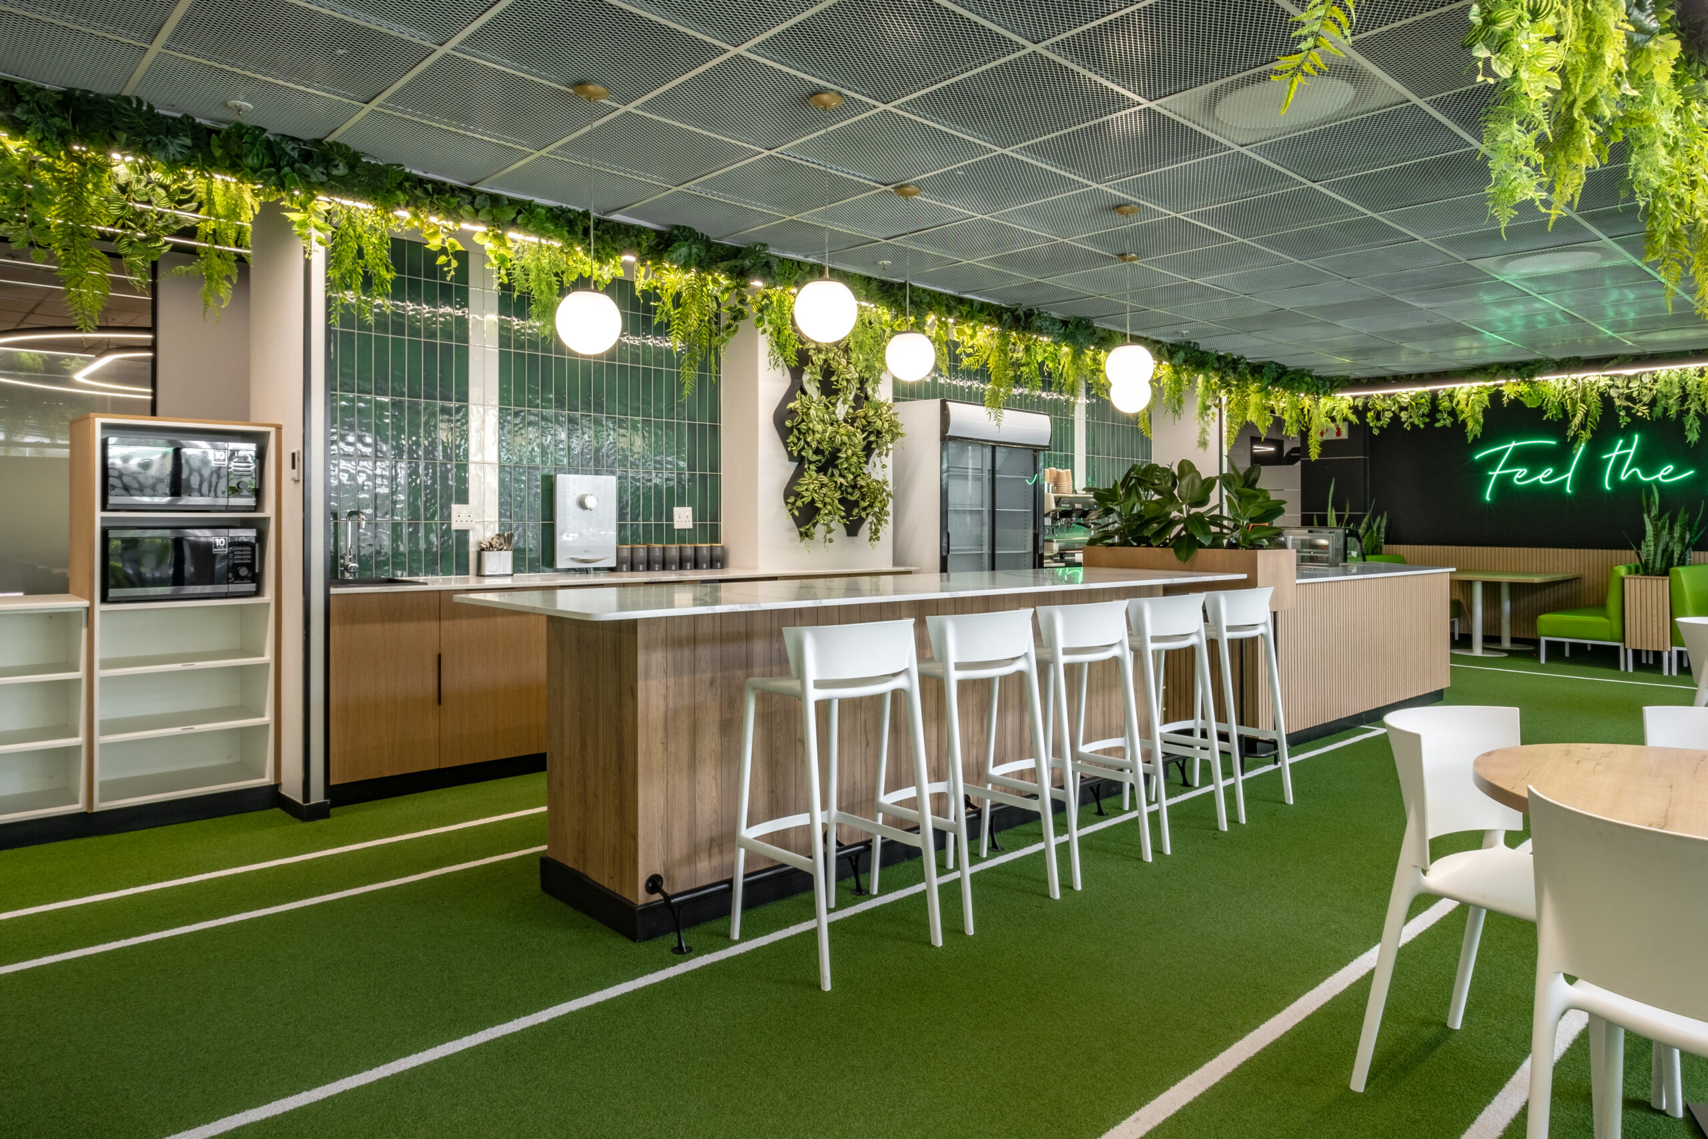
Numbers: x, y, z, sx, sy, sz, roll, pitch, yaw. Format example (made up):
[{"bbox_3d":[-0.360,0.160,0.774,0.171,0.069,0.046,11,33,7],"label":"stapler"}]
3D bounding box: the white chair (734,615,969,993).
[{"bbox_3d":[-0.056,0.613,2.886,0.500,0.945,0.465,-2,3,-43],"label":"white chair"}]

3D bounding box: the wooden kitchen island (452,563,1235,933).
[{"bbox_3d":[0.348,0.550,4.361,3.805,0.962,0.940,-2,3,-43],"label":"wooden kitchen island"}]

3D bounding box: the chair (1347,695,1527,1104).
[{"bbox_3d":[1.406,0.730,2.096,0.530,0.800,0.480,-1,3,-36],"label":"chair"}]

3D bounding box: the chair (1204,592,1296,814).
[{"bbox_3d":[1.630,0.568,4.420,0.500,0.945,0.470,-2,3,-43],"label":"chair"}]

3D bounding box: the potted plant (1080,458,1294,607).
[{"bbox_3d":[1.888,-0.195,5.683,0.560,0.775,1.090,-2,3,-43],"label":"potted plant"}]

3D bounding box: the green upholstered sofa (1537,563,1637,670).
[{"bbox_3d":[7.213,0.421,9.604,1.600,0.930,0.660,-2,3,-43],"label":"green upholstered sofa"}]

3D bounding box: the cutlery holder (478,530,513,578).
[{"bbox_3d":[-1.855,-0.078,5.186,0.165,0.227,0.100,-2,3,-43],"label":"cutlery holder"}]

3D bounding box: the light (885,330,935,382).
[{"bbox_3d":[0.228,-0.868,4.054,0.205,0.210,0.205,1,2,0],"label":"light"}]

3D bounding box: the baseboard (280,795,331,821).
[{"bbox_3d":[-2.293,0.981,4.165,0.105,0.070,0.320,-2,3,-43],"label":"baseboard"}]

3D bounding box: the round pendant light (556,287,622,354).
[{"bbox_3d":[-0.839,-0.783,3.157,0.205,0.210,0.205,1,2,0],"label":"round pendant light"}]

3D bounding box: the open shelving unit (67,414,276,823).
[{"bbox_3d":[-2.824,0.155,4.174,0.640,1.516,0.470,-2,3,-43],"label":"open shelving unit"}]

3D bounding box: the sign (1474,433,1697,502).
[{"bbox_3d":[7.611,-1.053,10.465,0.050,0.645,1.910,-2,3,-43],"label":"sign"}]

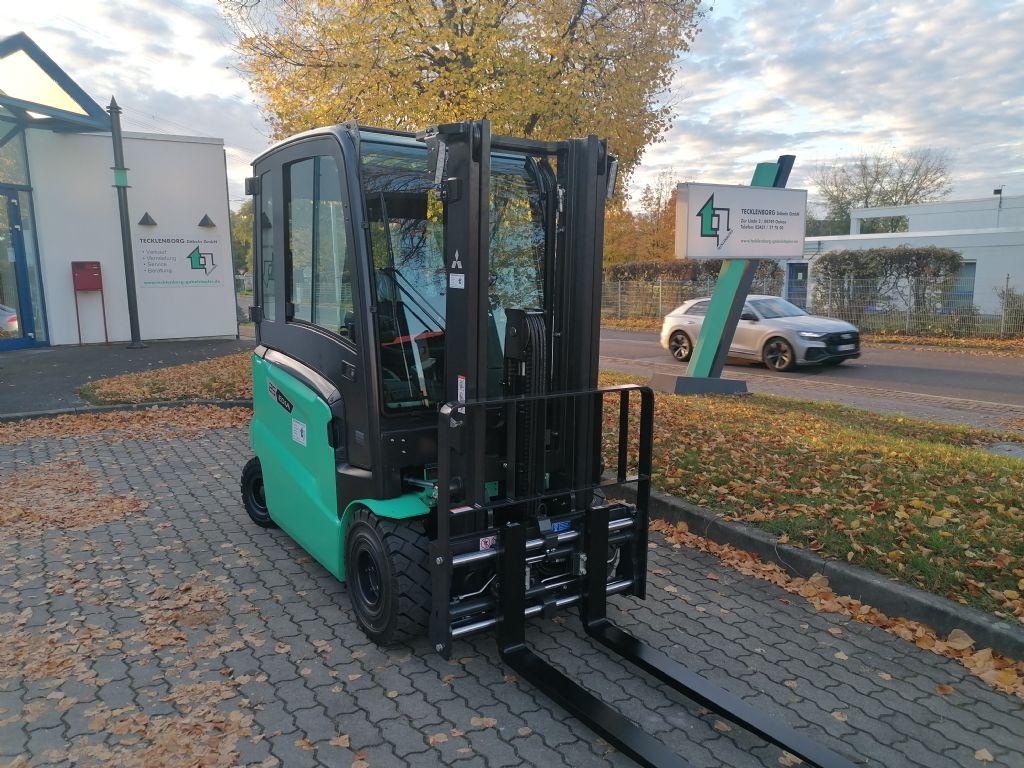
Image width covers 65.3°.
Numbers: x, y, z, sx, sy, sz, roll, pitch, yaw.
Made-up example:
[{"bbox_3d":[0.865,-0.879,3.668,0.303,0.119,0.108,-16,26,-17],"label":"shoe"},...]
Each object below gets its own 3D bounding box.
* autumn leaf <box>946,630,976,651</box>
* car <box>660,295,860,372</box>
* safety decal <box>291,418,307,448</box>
[{"bbox_3d":[1.829,1.043,3.247,0.110,0.070,0.050,2,9,15],"label":"autumn leaf"},{"bbox_3d":[5.809,-1.298,19.032,2.020,1.700,4.980,-5,9,-32],"label":"car"},{"bbox_3d":[-1.083,0.249,4.076,0.005,0.118,0.205,-3,9,-33],"label":"safety decal"}]

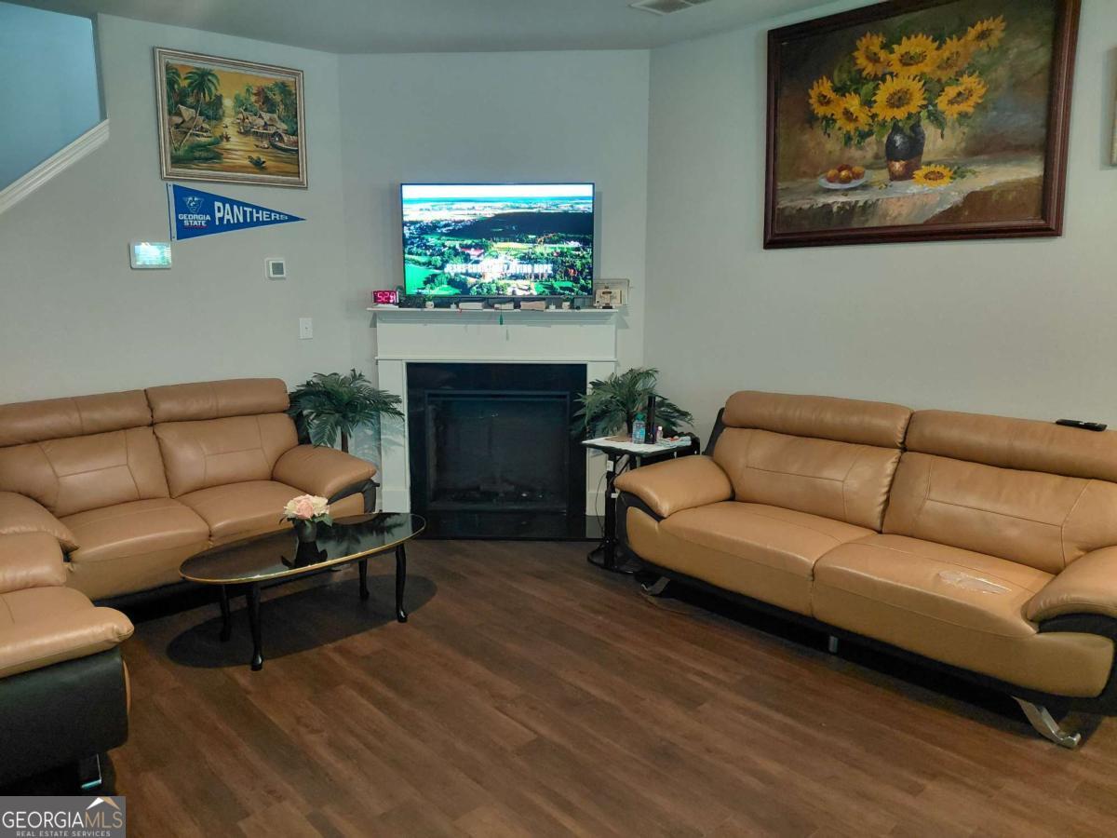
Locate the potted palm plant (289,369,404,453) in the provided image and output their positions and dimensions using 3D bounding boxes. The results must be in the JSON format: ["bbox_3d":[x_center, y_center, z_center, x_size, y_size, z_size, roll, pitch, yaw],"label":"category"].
[{"bbox_3d":[-1.321,0.172,5.051,0.717,0.968,0.681,0,9,3],"label":"potted palm plant"}]

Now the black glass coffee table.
[{"bbox_3d":[-1.036,0.709,3.425,0.575,0.387,1.140,8,12,42],"label":"black glass coffee table"}]

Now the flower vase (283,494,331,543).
[{"bbox_3d":[-1.070,0.420,3.415,0.182,0.186,0.202,8,12,42],"label":"flower vase"}]

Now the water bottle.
[{"bbox_3d":[0.422,0.049,4.213,0.065,0.158,0.065,8,12,42],"label":"water bottle"}]

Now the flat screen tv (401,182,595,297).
[{"bbox_3d":[-0.378,-1.108,5.048,1.204,0.700,0.065,0,9,3],"label":"flat screen tv"}]

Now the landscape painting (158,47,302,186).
[{"bbox_3d":[-1.876,-1.711,4.676,0.807,0.684,0.045,-6,10,-34],"label":"landscape painting"}]

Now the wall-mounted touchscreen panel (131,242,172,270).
[{"bbox_3d":[-2.287,-0.914,4.523,0.212,0.151,0.028,-6,10,-34],"label":"wall-mounted touchscreen panel"}]

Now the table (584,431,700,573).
[{"bbox_3d":[0.453,0.443,4.305,0.480,0.650,0.447,-7,11,-41],"label":"table"}]

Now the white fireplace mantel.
[{"bbox_3d":[-0.401,-0.032,5.149,1.545,1.331,0.220,0,9,3],"label":"white fireplace mantel"}]

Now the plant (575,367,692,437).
[{"bbox_3d":[0.454,0.178,4.931,0.722,0.990,0.686,0,9,3],"label":"plant"}]

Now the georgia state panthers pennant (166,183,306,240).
[{"bbox_3d":[-1.880,-1.198,4.765,0.756,0.312,0.012,-6,10,-34],"label":"georgia state panthers pennant"}]

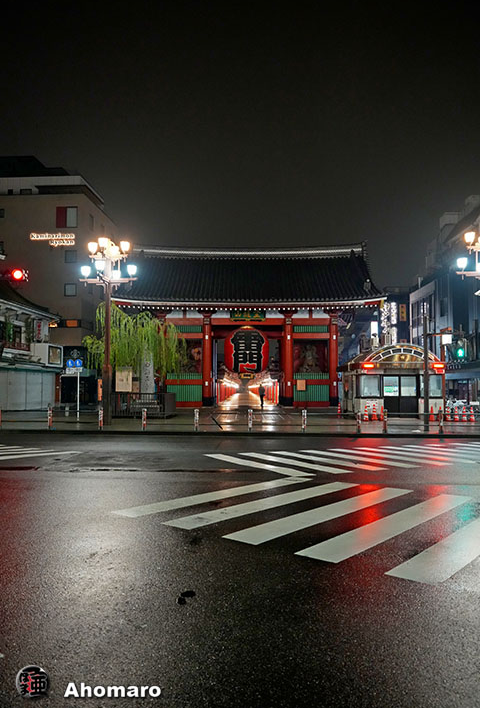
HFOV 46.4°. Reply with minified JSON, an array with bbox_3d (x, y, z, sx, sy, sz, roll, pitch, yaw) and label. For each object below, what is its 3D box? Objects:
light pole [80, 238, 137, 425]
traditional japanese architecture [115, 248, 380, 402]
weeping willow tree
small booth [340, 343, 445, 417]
[{"bbox_3d":[-5.420,-0.847,22.599,2.350,7.350,2.350,0,-4,6],"label":"light pole"},{"bbox_3d":[0.600,-2.147,40.417,16.800,11.700,10.400,0,-4,0],"label":"traditional japanese architecture"},{"bbox_3d":[-5.300,0.261,28.140,5.100,5.700,4.600,0,-4,3],"label":"weeping willow tree"},{"bbox_3d":[7.500,1.379,28.069,3.950,3.500,5.000,0,-4,1],"label":"small booth"}]

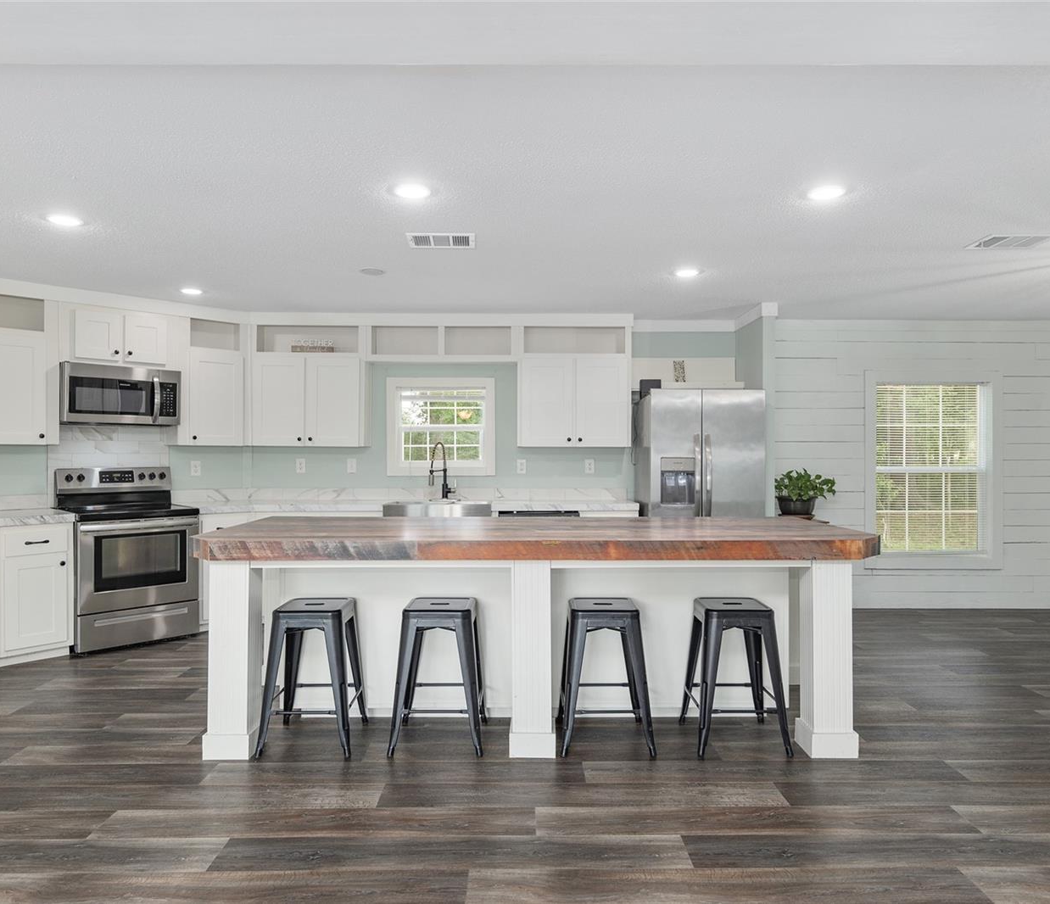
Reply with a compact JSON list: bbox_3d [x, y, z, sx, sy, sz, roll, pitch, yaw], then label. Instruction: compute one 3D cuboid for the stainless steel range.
[{"bbox_3d":[-2.842,0.733,5.131,0.760,1.200,0.700,0,0,-45],"label":"stainless steel range"}]

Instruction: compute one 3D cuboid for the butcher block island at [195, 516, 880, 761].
[{"bbox_3d":[0.065,0.858,3.673,3.130,0.945,1.160,0,0,0],"label":"butcher block island"}]

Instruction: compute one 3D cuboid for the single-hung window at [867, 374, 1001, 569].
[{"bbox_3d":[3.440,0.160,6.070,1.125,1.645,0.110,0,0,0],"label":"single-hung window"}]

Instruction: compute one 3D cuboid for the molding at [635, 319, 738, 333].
[{"bbox_3d":[1.330,-1.060,6.020,0.890,0.108,0.030,0,0,0],"label":"molding"}]

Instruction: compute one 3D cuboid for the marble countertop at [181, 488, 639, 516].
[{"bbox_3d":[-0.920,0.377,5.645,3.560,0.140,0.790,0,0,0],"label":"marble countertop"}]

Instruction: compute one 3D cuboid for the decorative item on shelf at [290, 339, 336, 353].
[{"bbox_3d":[-1.741,-0.862,5.870,0.365,0.120,0.040,0,0,0],"label":"decorative item on shelf"}]

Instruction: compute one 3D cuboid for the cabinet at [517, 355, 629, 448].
[{"bbox_3d":[0.396,-0.414,5.963,0.915,0.755,0.330,0,0,0],"label":"cabinet"}]

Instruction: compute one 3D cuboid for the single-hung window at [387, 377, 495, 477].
[{"bbox_3d":[-0.705,-0.211,6.116,0.930,0.840,0.100,0,0,0],"label":"single-hung window"}]

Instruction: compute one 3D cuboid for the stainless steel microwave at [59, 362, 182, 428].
[{"bbox_3d":[-2.980,-0.405,5.245,0.757,0.410,0.400,0,0,-45],"label":"stainless steel microwave"}]

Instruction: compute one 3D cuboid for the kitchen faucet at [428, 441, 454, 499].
[{"bbox_3d":[-0.692,0.159,5.896,0.130,0.490,0.230,0,0,29],"label":"kitchen faucet"}]

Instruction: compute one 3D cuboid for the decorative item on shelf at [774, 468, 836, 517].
[{"bbox_3d":[2.210,0.320,5.660,0.510,0.390,0.400,0,0,0],"label":"decorative item on shelf"}]

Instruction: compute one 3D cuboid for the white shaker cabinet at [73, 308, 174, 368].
[{"bbox_3d":[-3.022,-0.830,5.347,0.730,0.385,0.330,0,0,-45],"label":"white shaker cabinet"}]

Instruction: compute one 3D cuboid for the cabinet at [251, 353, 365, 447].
[{"bbox_3d":[-1.741,-0.420,5.890,0.915,0.757,0.305,0,0,0],"label":"cabinet"}]

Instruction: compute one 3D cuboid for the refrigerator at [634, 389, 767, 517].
[{"bbox_3d":[1.343,0.441,5.599,0.845,1.785,0.780,0,0,0],"label":"refrigerator"}]

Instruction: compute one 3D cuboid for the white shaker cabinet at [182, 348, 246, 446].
[{"bbox_3d":[-2.561,-0.414,5.795,0.490,0.755,0.330,0,0,-45],"label":"white shaker cabinet"}]

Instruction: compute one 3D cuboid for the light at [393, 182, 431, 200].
[{"bbox_3d":[-0.483,-1.113,3.066,0.165,0.025,0.165,0,0,0],"label":"light"}]

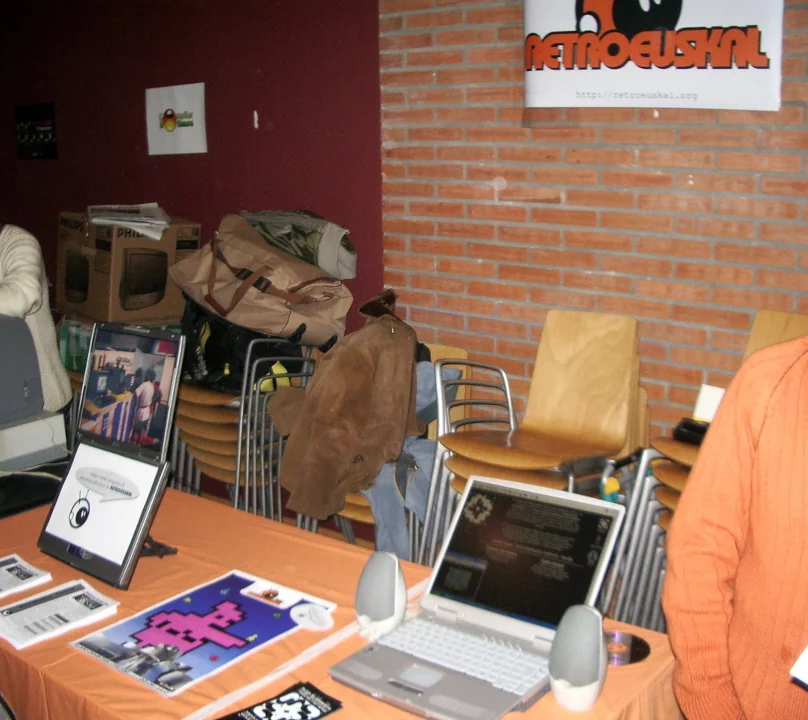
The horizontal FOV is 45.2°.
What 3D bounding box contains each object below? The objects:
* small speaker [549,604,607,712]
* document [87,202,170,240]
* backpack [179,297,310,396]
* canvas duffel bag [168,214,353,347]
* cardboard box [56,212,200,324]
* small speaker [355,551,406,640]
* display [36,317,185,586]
[{"bbox_3d":[0.278,0.476,1.555,0.093,0.180,0.090,8,17,33],"label":"small speaker"},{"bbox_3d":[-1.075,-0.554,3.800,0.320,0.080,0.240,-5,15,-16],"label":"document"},{"bbox_3d":[-0.571,-0.059,3.450,0.360,0.310,0.240,10,18,38],"label":"backpack"},{"bbox_3d":[-0.509,-0.277,3.420,0.640,0.275,0.275,29,23,14],"label":"canvas duffel bag"},{"bbox_3d":[-1.125,-0.379,3.950,0.370,0.415,0.440,16,16,34],"label":"cardboard box"},{"bbox_3d":[-0.043,0.432,1.790,0.093,0.177,0.090,8,17,33],"label":"small speaker"},{"bbox_3d":[-0.660,0.195,2.185,0.352,0.515,0.215,10,16,41],"label":"display"}]

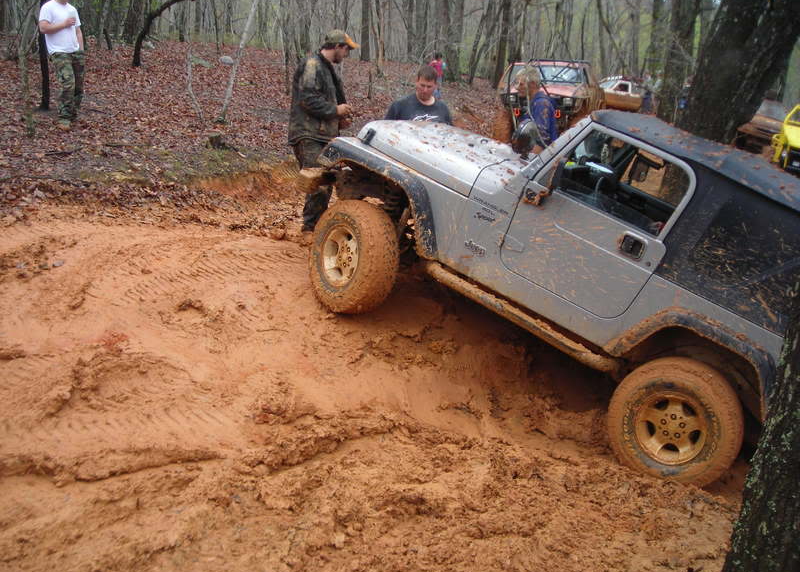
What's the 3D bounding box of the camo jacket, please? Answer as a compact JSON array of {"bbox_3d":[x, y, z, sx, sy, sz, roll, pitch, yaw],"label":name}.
[{"bbox_3d":[-0.697,-1.593,7.420,0.450,0.760,0.530,1,11,0],"label":"camo jacket"}]

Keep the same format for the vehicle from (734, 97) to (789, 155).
[{"bbox_3d":[10.927,-4.345,24.700,1.750,1.650,4.300,19,25,34],"label":"vehicle"}]

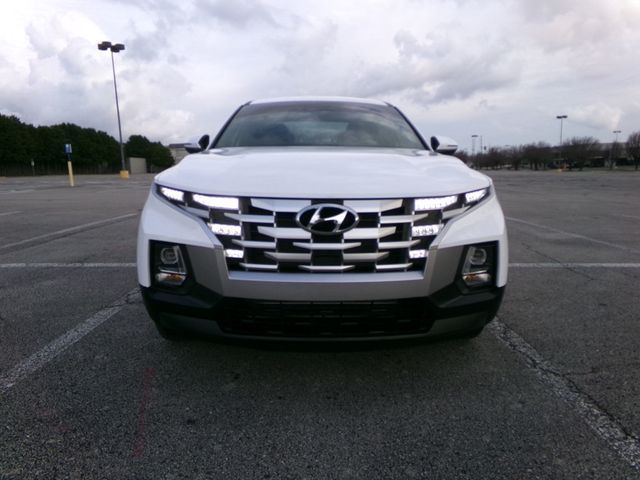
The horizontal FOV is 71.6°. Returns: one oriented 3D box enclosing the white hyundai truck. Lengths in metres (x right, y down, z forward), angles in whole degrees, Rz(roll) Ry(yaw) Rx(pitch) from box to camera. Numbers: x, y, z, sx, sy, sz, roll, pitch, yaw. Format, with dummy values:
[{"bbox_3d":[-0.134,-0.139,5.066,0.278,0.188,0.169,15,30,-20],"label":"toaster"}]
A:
[{"bbox_3d":[-0.017,-0.490,4.292,1.905,1.694,4.970,0,9,-1],"label":"white hyundai truck"}]

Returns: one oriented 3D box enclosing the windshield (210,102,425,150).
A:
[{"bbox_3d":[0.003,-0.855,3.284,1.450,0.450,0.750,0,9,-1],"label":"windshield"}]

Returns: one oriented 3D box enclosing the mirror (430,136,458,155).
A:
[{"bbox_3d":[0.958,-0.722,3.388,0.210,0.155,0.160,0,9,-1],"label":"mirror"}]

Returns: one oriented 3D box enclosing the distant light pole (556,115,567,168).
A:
[{"bbox_3d":[45.317,-18.107,83.164,2.000,10.600,1.400,0,9,0],"label":"distant light pole"}]

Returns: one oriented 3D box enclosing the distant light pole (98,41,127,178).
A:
[{"bbox_3d":[-16.236,-10.311,35.801,2.000,10.600,1.800,0,9,0],"label":"distant light pole"}]

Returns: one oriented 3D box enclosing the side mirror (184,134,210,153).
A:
[{"bbox_3d":[-0.932,-0.724,3.347,0.210,0.155,0.160,0,9,-1],"label":"side mirror"}]

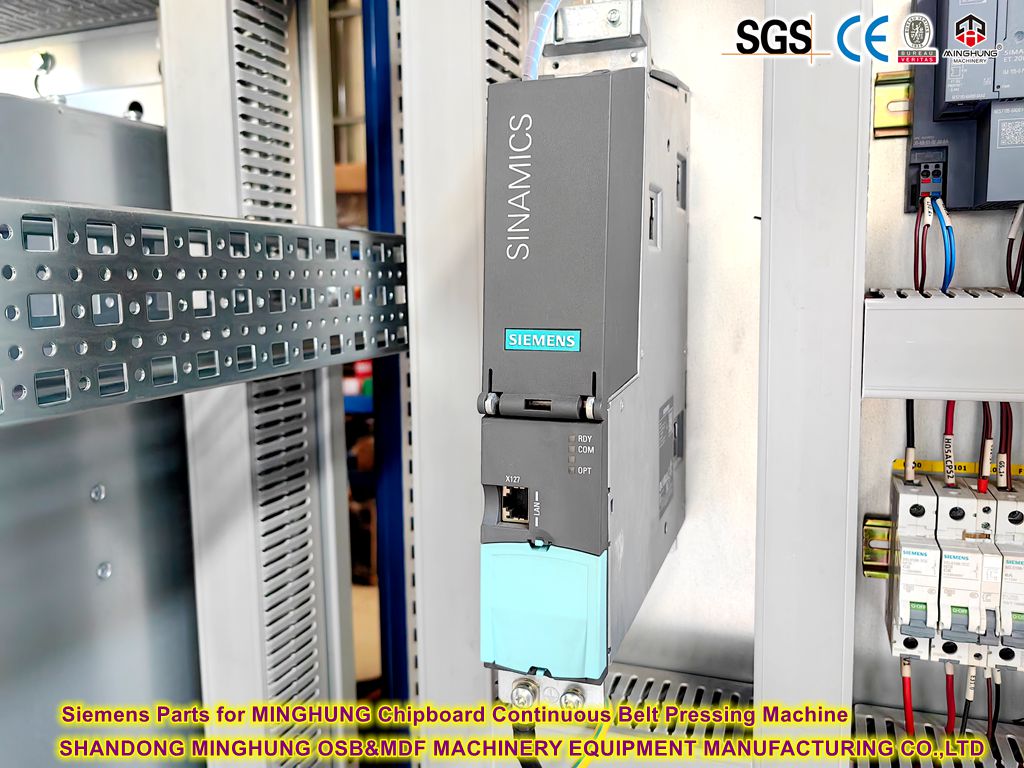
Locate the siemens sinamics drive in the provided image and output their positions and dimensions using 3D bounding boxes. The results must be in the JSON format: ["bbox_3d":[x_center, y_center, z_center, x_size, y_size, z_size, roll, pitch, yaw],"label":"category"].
[{"bbox_3d":[0.044,-0.023,0.382,0.051,0.252,0.209,2,8,20],"label":"siemens sinamics drive"}]

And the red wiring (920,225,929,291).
[{"bbox_3d":[0.212,-0.065,0.411,0.004,0.033,0.005,2,8,20],"label":"red wiring"}]

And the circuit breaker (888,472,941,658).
[{"bbox_3d":[0.217,0.102,0.433,0.018,0.090,0.072,2,8,20],"label":"circuit breaker"}]

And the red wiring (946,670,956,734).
[{"bbox_3d":[0.246,0.180,0.449,0.005,0.041,0.005,-3,12,20],"label":"red wiring"}]

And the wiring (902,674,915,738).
[{"bbox_3d":[0.226,0.184,0.455,0.005,0.039,0.005,-6,8,21],"label":"wiring"}]

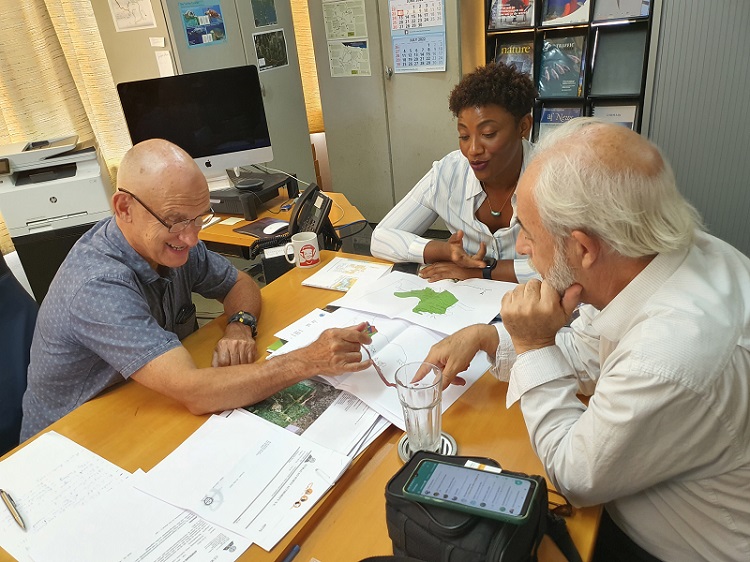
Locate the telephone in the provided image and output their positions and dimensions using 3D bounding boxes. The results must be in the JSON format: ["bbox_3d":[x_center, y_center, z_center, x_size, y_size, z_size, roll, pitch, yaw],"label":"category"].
[{"bbox_3d":[-0.231,-0.223,2.057,0.180,0.210,0.190,-15,26,-18],"label":"telephone"}]

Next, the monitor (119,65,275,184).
[{"bbox_3d":[-0.698,-0.605,2.275,0.528,0.450,0.175,-10,25,-7],"label":"monitor"}]

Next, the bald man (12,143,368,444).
[{"bbox_3d":[-0.417,0.294,1.358,0.800,1.220,0.530,11,30,33],"label":"bald man"}]

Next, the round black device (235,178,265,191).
[{"bbox_3d":[-0.506,-0.389,2.276,0.120,0.030,0.120,-13,26,-14],"label":"round black device"}]

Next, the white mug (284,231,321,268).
[{"bbox_3d":[-0.229,-0.095,1.770,0.110,0.091,0.082,-9,25,-6],"label":"white mug"}]

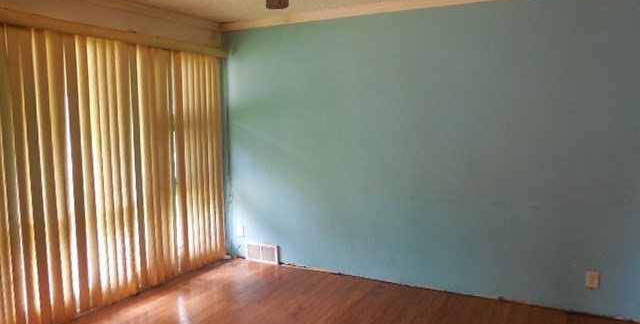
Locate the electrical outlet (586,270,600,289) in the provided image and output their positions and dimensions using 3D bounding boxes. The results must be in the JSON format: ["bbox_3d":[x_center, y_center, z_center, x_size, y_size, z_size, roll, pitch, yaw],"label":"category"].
[{"bbox_3d":[1.967,0.850,3.326,0.075,0.117,0.014,3,6,27],"label":"electrical outlet"}]

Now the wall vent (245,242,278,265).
[{"bbox_3d":[-0.591,0.923,4.646,0.370,0.172,0.030,3,6,27],"label":"wall vent"}]

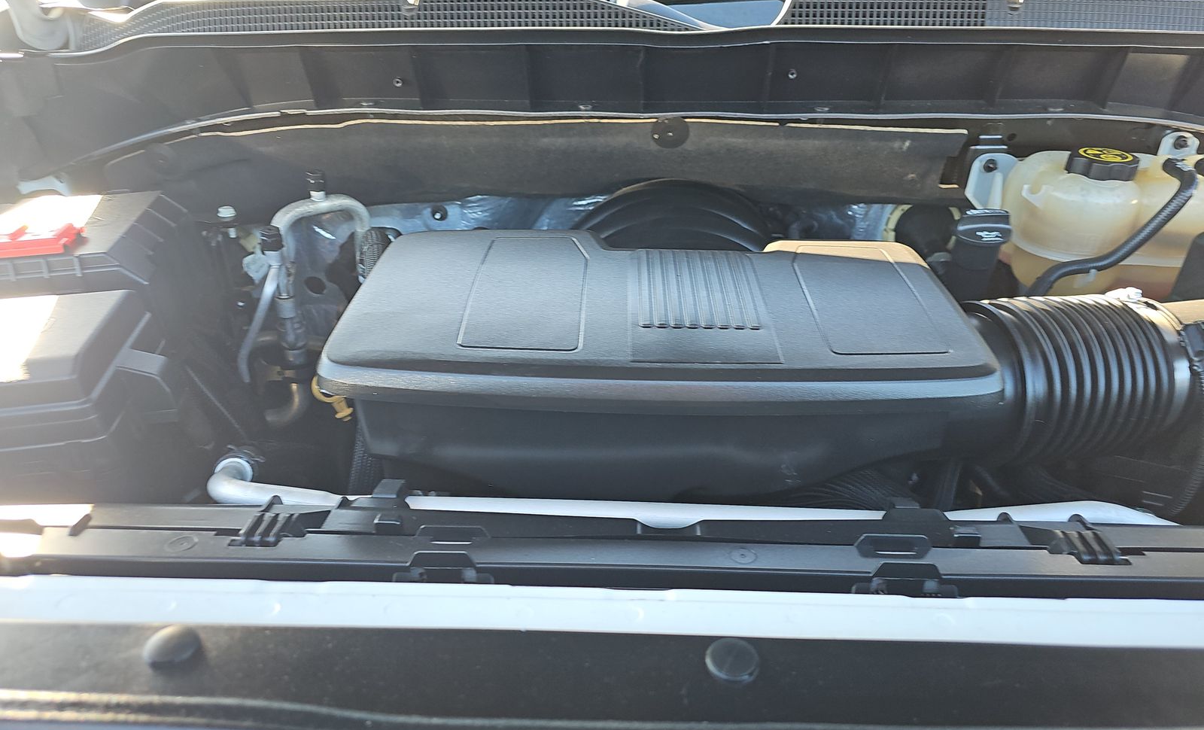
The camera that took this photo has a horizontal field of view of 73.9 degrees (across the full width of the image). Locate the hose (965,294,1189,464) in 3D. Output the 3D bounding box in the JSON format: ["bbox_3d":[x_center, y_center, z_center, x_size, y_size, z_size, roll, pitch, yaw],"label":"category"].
[{"bbox_3d":[0.402,0.012,0.700,0.160,0.140,0.140,1,35,1],"label":"hose"}]

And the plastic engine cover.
[{"bbox_3d":[0.050,0.008,0.765,0.544,0.182,0.237,1,35,1],"label":"plastic engine cover"}]

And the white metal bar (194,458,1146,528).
[{"bbox_3d":[0.067,0.095,0.599,0.700,0.054,0.072,1,35,1],"label":"white metal bar"}]

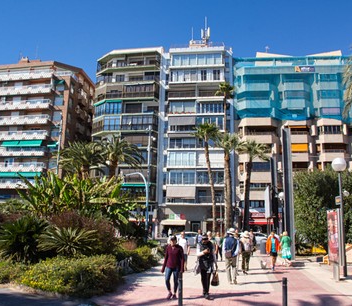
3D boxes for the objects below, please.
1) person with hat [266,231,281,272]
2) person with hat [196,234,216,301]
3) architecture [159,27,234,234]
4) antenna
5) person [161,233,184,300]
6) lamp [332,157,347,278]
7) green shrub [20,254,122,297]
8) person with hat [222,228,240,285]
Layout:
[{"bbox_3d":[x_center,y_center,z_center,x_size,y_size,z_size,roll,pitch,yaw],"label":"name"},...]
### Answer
[{"bbox_3d":[4.284,4.376,15.131,0.580,1.710,0.400,1,-12,0],"label":"person with hat"},{"bbox_3d":[0.813,3.000,9.184,0.560,1.680,0.450,2,-12,-3],"label":"person with hat"},{"bbox_3d":[3.896,-2.015,64.375,11.600,35.000,14.000,0,-12,4],"label":"architecture"},{"bbox_3d":[5.875,-23.623,66.400,1.400,6.000,1.200,1,-12,0],"label":"antenna"},{"bbox_3d":[-0.114,3.020,9.165,0.620,1.590,0.420,0,-12,3],"label":"person"},{"bbox_3d":[6.860,2.583,14.197,0.600,4.900,0.600,1,-12,0],"label":"lamp"},{"bbox_3d":[-3.104,3.641,10.457,2.700,0.950,2.000,1,-12,0],"label":"green shrub"},{"bbox_3d":[1.901,3.502,11.722,0.600,1.830,0.400,2,-12,-3],"label":"person with hat"}]

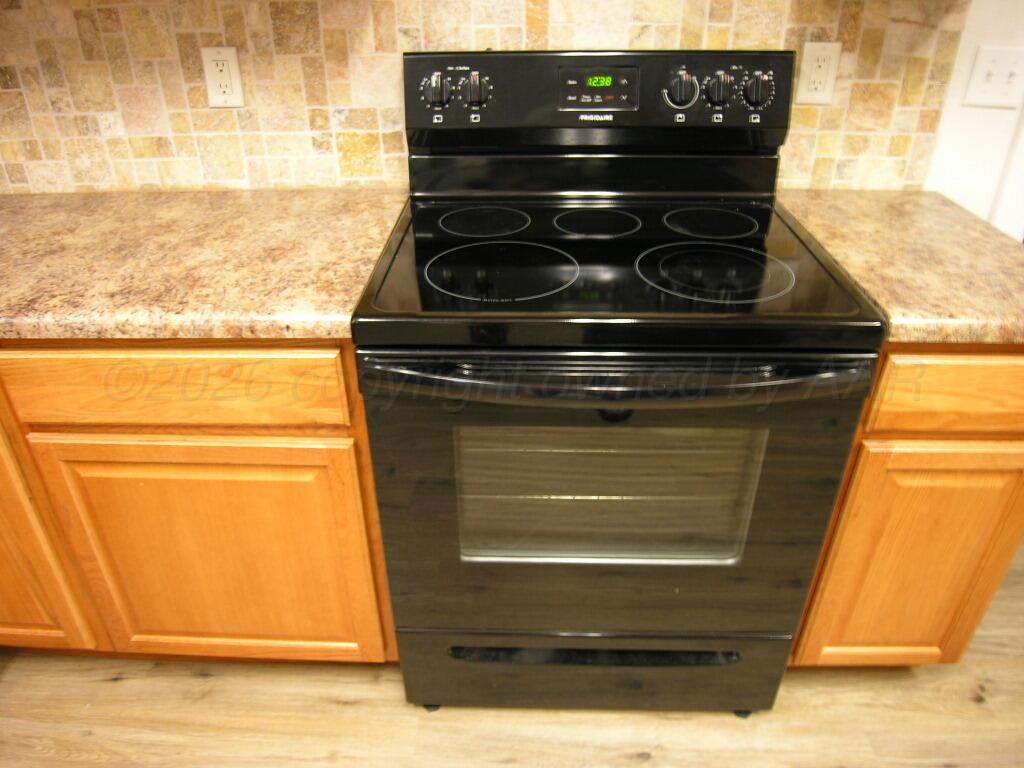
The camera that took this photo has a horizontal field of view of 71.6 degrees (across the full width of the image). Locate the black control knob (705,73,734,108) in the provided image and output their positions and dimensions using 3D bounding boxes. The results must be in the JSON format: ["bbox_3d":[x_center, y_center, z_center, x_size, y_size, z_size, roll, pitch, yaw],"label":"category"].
[{"bbox_3d":[0.404,-0.568,1.367,0.046,0.046,0.029,0,13,2],"label":"black control knob"}]

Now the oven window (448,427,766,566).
[{"bbox_3d":[0.155,0.189,1.181,0.490,0.295,0.020,0,32,2],"label":"oven window"}]

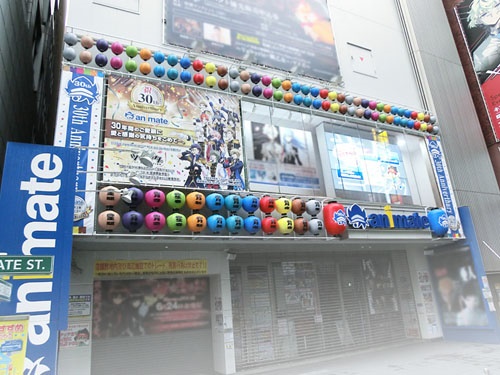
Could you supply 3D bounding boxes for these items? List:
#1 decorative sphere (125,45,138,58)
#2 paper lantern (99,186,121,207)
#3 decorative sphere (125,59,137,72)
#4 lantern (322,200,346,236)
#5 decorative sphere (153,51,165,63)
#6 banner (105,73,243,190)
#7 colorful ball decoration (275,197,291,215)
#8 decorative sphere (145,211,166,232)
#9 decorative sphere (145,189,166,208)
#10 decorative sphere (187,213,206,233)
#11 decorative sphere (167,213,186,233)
[{"bbox_3d":[-2.556,-2.945,7.821,0.255,0.260,0.255,4,-19,-26],"label":"decorative sphere"},{"bbox_3d":[-2.801,0.202,7.234,0.404,0.448,0.404,4,-19,-25],"label":"paper lantern"},{"bbox_3d":[-2.531,-2.595,7.712,0.255,0.260,0.255,4,-19,-26],"label":"decorative sphere"},{"bbox_3d":[2.248,0.831,9.506,0.581,0.936,0.581,4,-19,-25],"label":"lantern"},{"bbox_3d":[-2.026,-2.910,8.083,0.255,0.260,0.255,4,-19,-26],"label":"decorative sphere"},{"bbox_3d":[-1.618,-1.213,8.349,3.172,2.502,0.040,4,-19,-25],"label":"banner"},{"bbox_3d":[0.849,0.474,8.964,0.404,0.448,0.404,-4,-17,-1],"label":"colorful ball decoration"},{"bbox_3d":[-1.821,0.655,6.959,0.390,0.410,0.390,4,-19,-26],"label":"decorative sphere"},{"bbox_3d":[-1.858,0.216,7.081,0.370,0.380,0.370,4,-19,-25],"label":"decorative sphere"},{"bbox_3d":[-1.203,0.826,8.216,0.425,0.450,0.425,5,-20,-26],"label":"decorative sphere"},{"bbox_3d":[-1.448,0.679,7.145,0.390,0.410,0.390,4,-19,-26],"label":"decorative sphere"}]

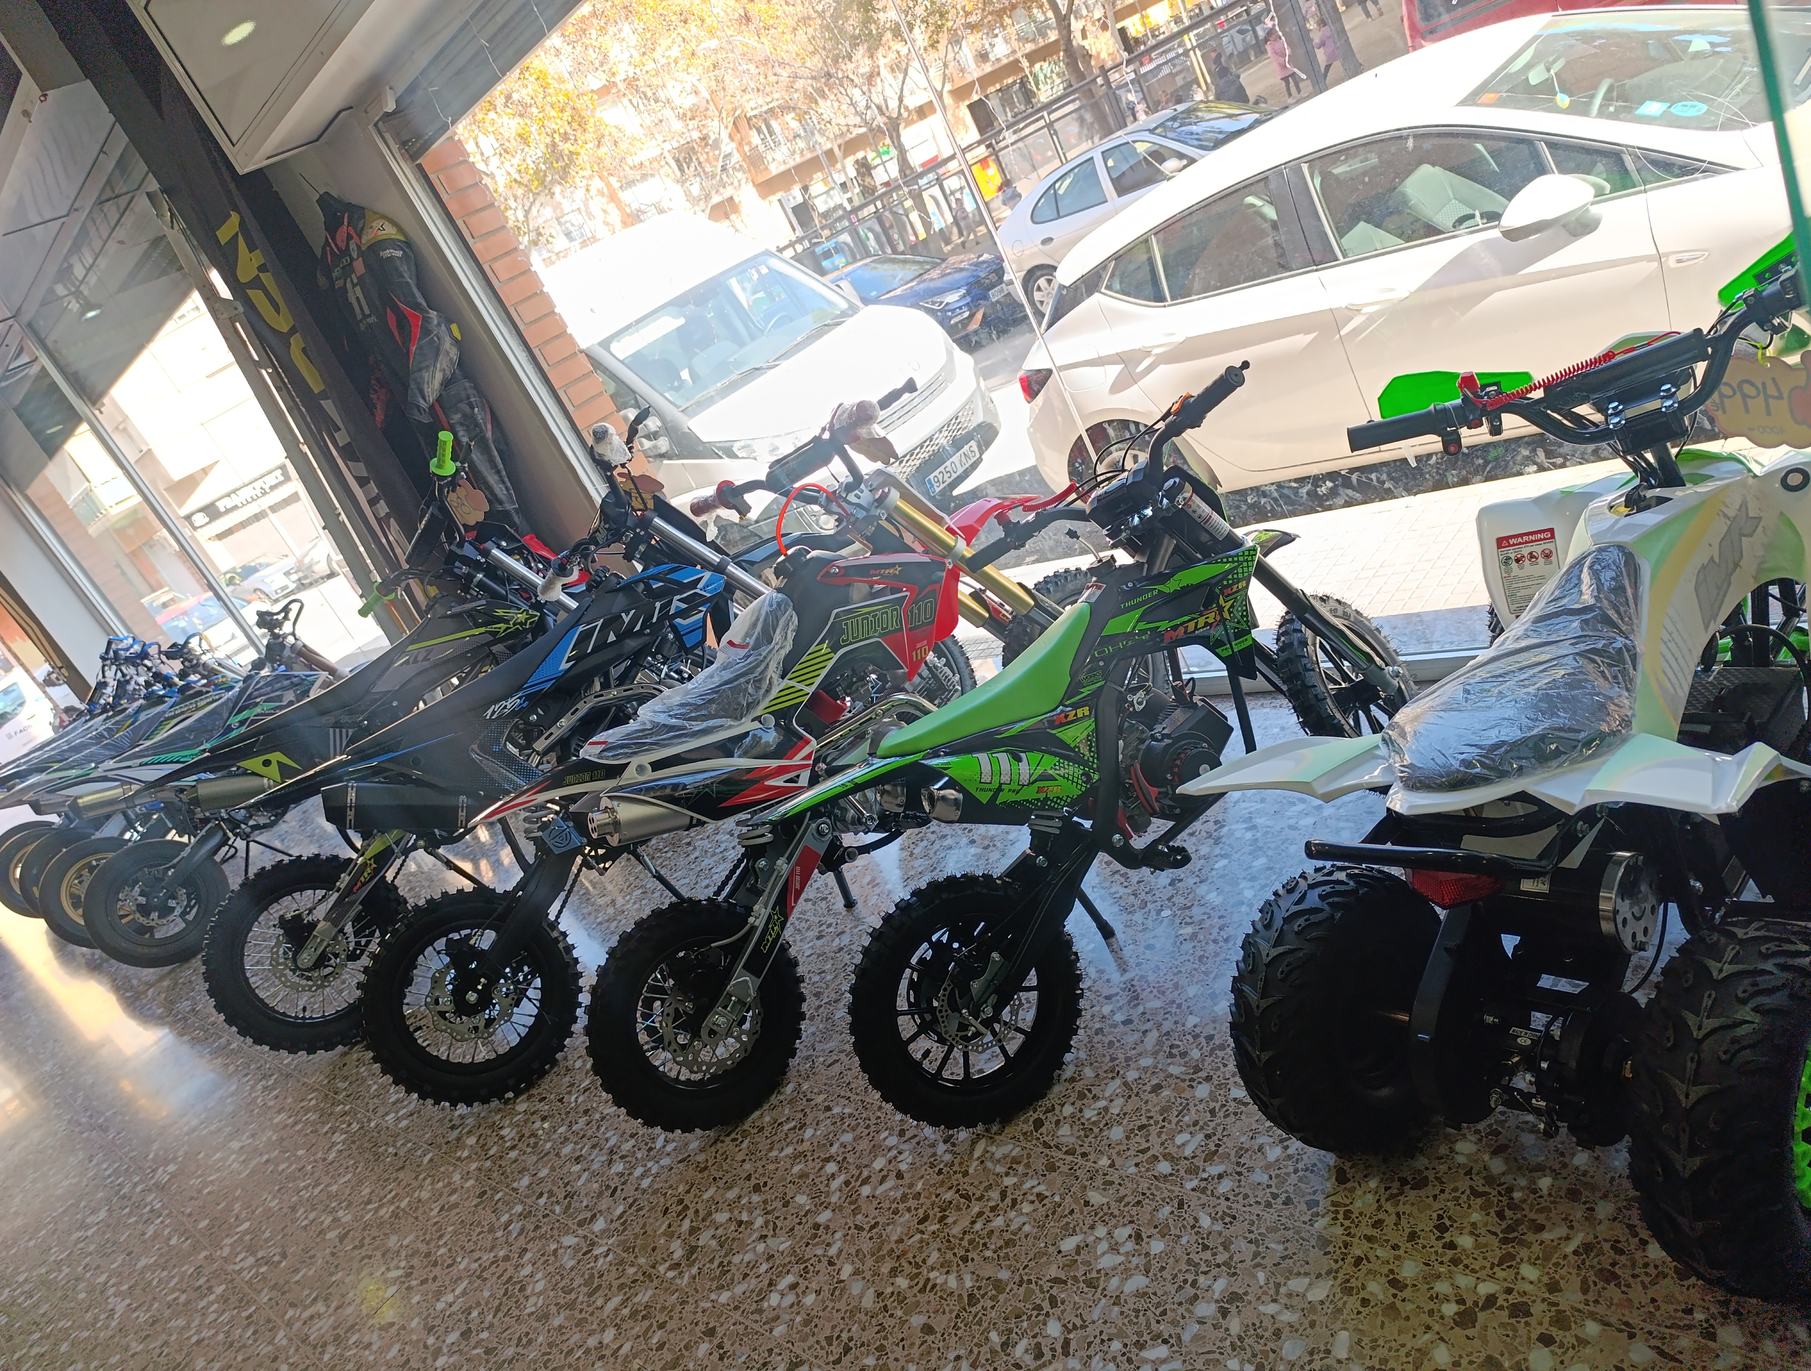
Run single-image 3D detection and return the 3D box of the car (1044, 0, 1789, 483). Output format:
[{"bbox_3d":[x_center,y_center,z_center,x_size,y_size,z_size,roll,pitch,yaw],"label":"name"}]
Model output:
[{"bbox_3d":[2.376,-1.827,4.891,1.850,1.485,4.370,-42,24,-32],"label":"car"}]

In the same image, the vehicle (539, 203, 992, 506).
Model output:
[{"bbox_3d":[-1.888,-1.786,9.011,5.500,2.440,2.030,-4,31,49],"label":"vehicle"}]

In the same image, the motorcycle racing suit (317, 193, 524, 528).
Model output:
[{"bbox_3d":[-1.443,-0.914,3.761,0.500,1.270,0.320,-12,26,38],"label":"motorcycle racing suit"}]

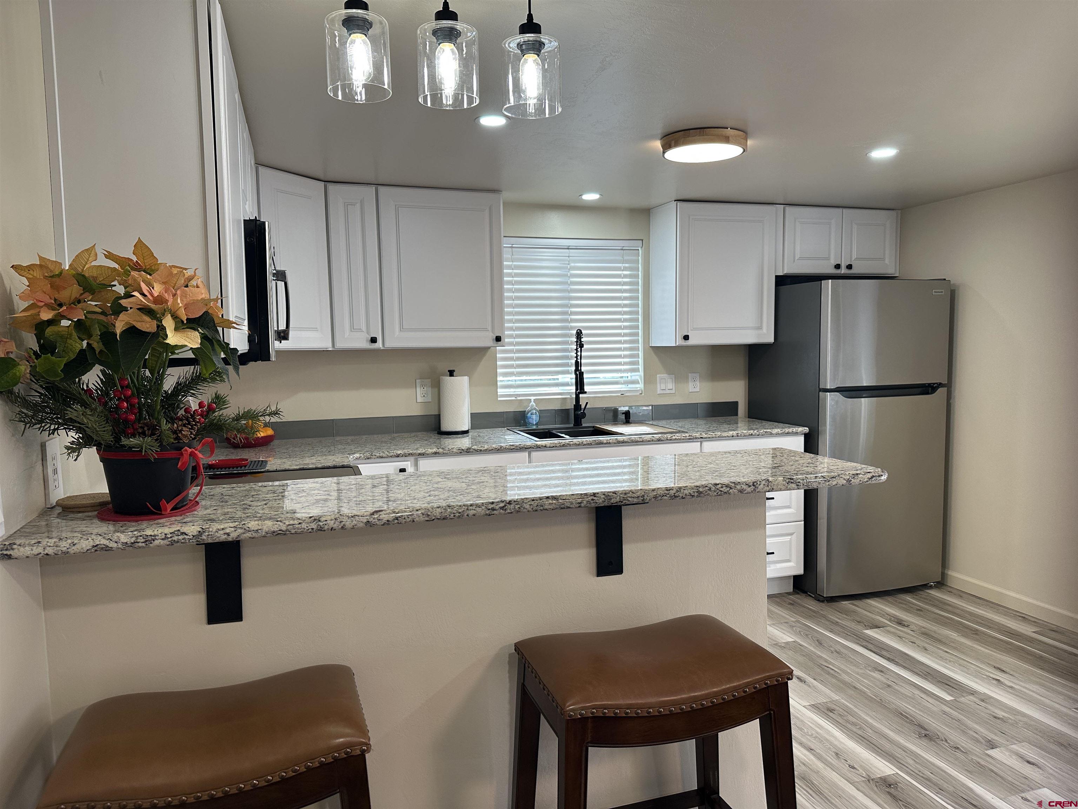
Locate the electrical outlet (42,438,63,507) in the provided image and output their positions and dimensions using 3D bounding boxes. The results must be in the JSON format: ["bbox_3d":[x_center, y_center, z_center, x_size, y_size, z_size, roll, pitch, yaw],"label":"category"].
[{"bbox_3d":[-0.931,0.129,1.433,0.009,0.121,0.078,-2,5,-18],"label":"electrical outlet"}]

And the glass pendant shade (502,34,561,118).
[{"bbox_3d":[-0.015,-0.685,1.567,0.120,0.140,0.120,-1,5,0],"label":"glass pendant shade"}]

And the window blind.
[{"bbox_3d":[0.184,-0.478,4.173,0.870,0.877,0.060,-2,5,-18],"label":"window blind"}]

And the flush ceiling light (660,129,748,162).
[{"bbox_3d":[0.617,-0.961,2.793,0.313,0.053,0.313,-1,5,0],"label":"flush ceiling light"}]

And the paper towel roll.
[{"bbox_3d":[-0.437,-0.011,3.868,0.161,0.329,0.161,-1,5,0],"label":"paper towel roll"}]

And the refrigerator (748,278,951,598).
[{"bbox_3d":[1.754,0.161,4.324,0.775,1.692,0.743,-2,5,-18],"label":"refrigerator"}]

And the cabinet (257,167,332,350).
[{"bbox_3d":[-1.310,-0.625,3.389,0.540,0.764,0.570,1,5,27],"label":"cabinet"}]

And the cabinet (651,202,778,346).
[{"bbox_3d":[0.978,-0.726,4.231,0.606,0.764,0.322,-2,5,-18],"label":"cabinet"}]

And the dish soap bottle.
[{"bbox_3d":[-0.034,0.050,4.085,0.080,0.161,0.050,-2,5,-9],"label":"dish soap bottle"}]

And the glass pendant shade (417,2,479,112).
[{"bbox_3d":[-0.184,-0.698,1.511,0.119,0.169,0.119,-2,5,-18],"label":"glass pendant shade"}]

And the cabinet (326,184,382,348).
[{"bbox_3d":[-0.906,-0.650,3.628,0.228,0.764,0.322,-2,5,-18],"label":"cabinet"}]

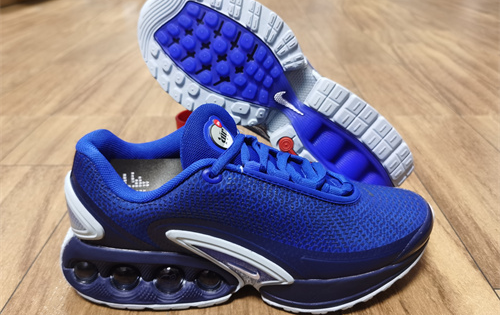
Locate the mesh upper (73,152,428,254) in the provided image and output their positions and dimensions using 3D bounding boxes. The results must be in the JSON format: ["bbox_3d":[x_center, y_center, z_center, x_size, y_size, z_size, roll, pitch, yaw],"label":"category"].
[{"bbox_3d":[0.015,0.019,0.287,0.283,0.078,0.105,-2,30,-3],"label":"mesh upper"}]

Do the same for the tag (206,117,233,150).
[{"bbox_3d":[-0.021,-0.017,0.269,0.030,0.005,0.026,40,31,-11],"label":"tag"}]

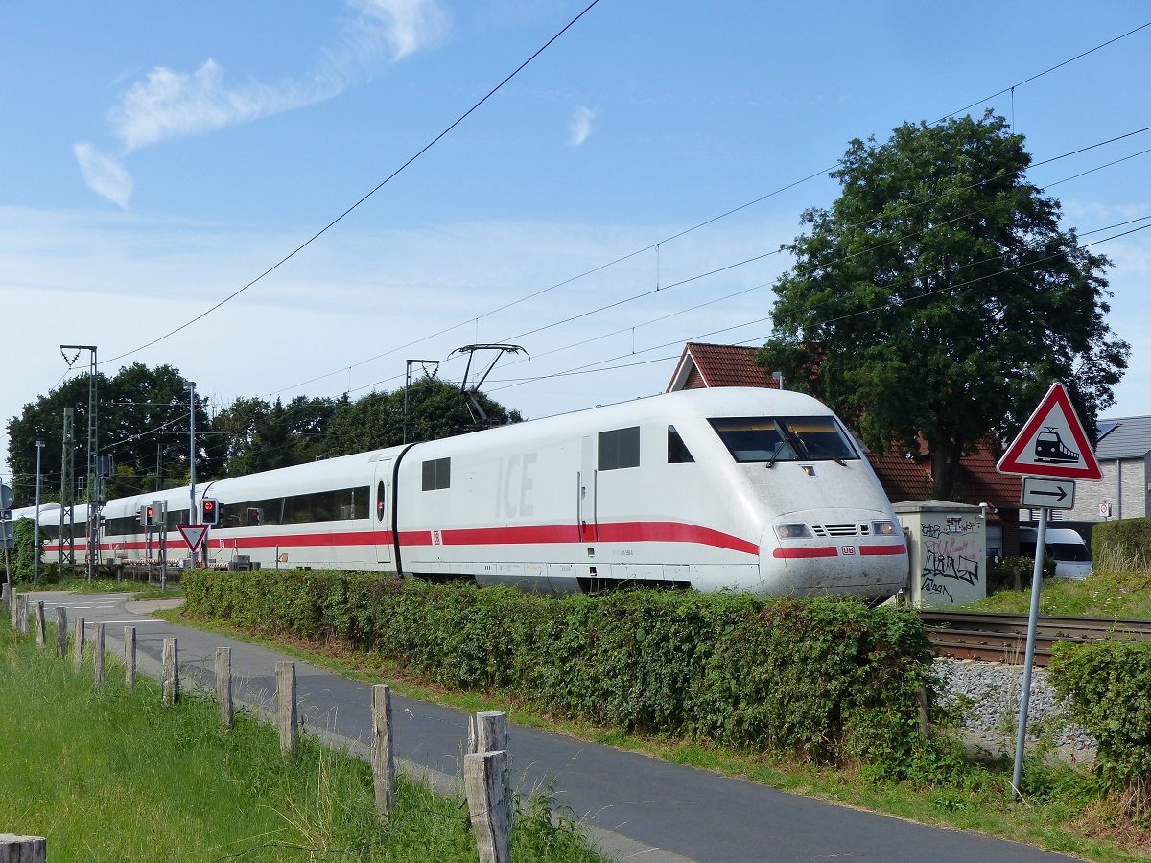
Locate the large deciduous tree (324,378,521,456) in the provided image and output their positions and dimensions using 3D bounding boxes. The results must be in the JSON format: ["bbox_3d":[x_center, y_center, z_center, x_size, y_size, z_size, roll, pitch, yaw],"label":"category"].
[{"bbox_3d":[-9.037,2.859,120.056,11.580,11.860,10.500,0,-4,0],"label":"large deciduous tree"}]

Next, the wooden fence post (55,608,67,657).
[{"bbox_3d":[-9.844,3.862,38.800,0.165,1.028,0.165,0,-4,-20],"label":"wooden fence post"}]

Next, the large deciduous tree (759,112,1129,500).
[{"bbox_3d":[11.328,-2.410,62.000,11.300,14.800,11.300,1,-4,-18],"label":"large deciduous tree"}]

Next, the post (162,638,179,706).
[{"bbox_3d":[-5.215,3.104,26.100,0.155,0.913,0.155,1,-4,-20],"label":"post"}]

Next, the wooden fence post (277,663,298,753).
[{"bbox_3d":[-2.757,2.647,19.400,0.150,0.917,0.150,0,-4,-20],"label":"wooden fence post"}]

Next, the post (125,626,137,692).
[{"bbox_3d":[-6.137,3.189,27.971,0.145,0.950,0.145,1,-4,-20],"label":"post"}]

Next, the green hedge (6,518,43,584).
[{"bbox_3d":[-20.611,4.412,75.873,1.440,2.460,2.000,0,-4,0],"label":"green hedge"}]

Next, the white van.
[{"bbox_3d":[18.745,5.341,82.611,2.000,2.600,5.600,1,-4,-16],"label":"white van"}]

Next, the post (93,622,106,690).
[{"bbox_3d":[-7.084,3.388,30.168,0.150,1.050,0.150,1,-4,-20],"label":"post"}]

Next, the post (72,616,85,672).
[{"bbox_3d":[-8.125,3.530,33.170,0.150,0.970,0.150,1,-4,-20],"label":"post"}]

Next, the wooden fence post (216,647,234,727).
[{"bbox_3d":[-3.744,2.783,21.571,0.155,0.950,0.160,1,-4,-20],"label":"wooden fence post"}]

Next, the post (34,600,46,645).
[{"bbox_3d":[-11.083,4.024,41.969,0.165,1.000,0.165,1,-4,-20],"label":"post"}]

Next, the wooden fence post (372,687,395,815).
[{"bbox_3d":[-1.513,2.523,16.000,0.140,1.074,0.140,0,-4,-20],"label":"wooden fence post"}]

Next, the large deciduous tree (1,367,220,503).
[{"bbox_3d":[-38.470,3.031,168.140,17.320,17.350,15.500,0,-4,0],"label":"large deciduous tree"}]

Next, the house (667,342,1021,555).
[{"bbox_3d":[10.191,1.552,85.450,13.200,9.850,11.500,2,-4,-31],"label":"house"}]

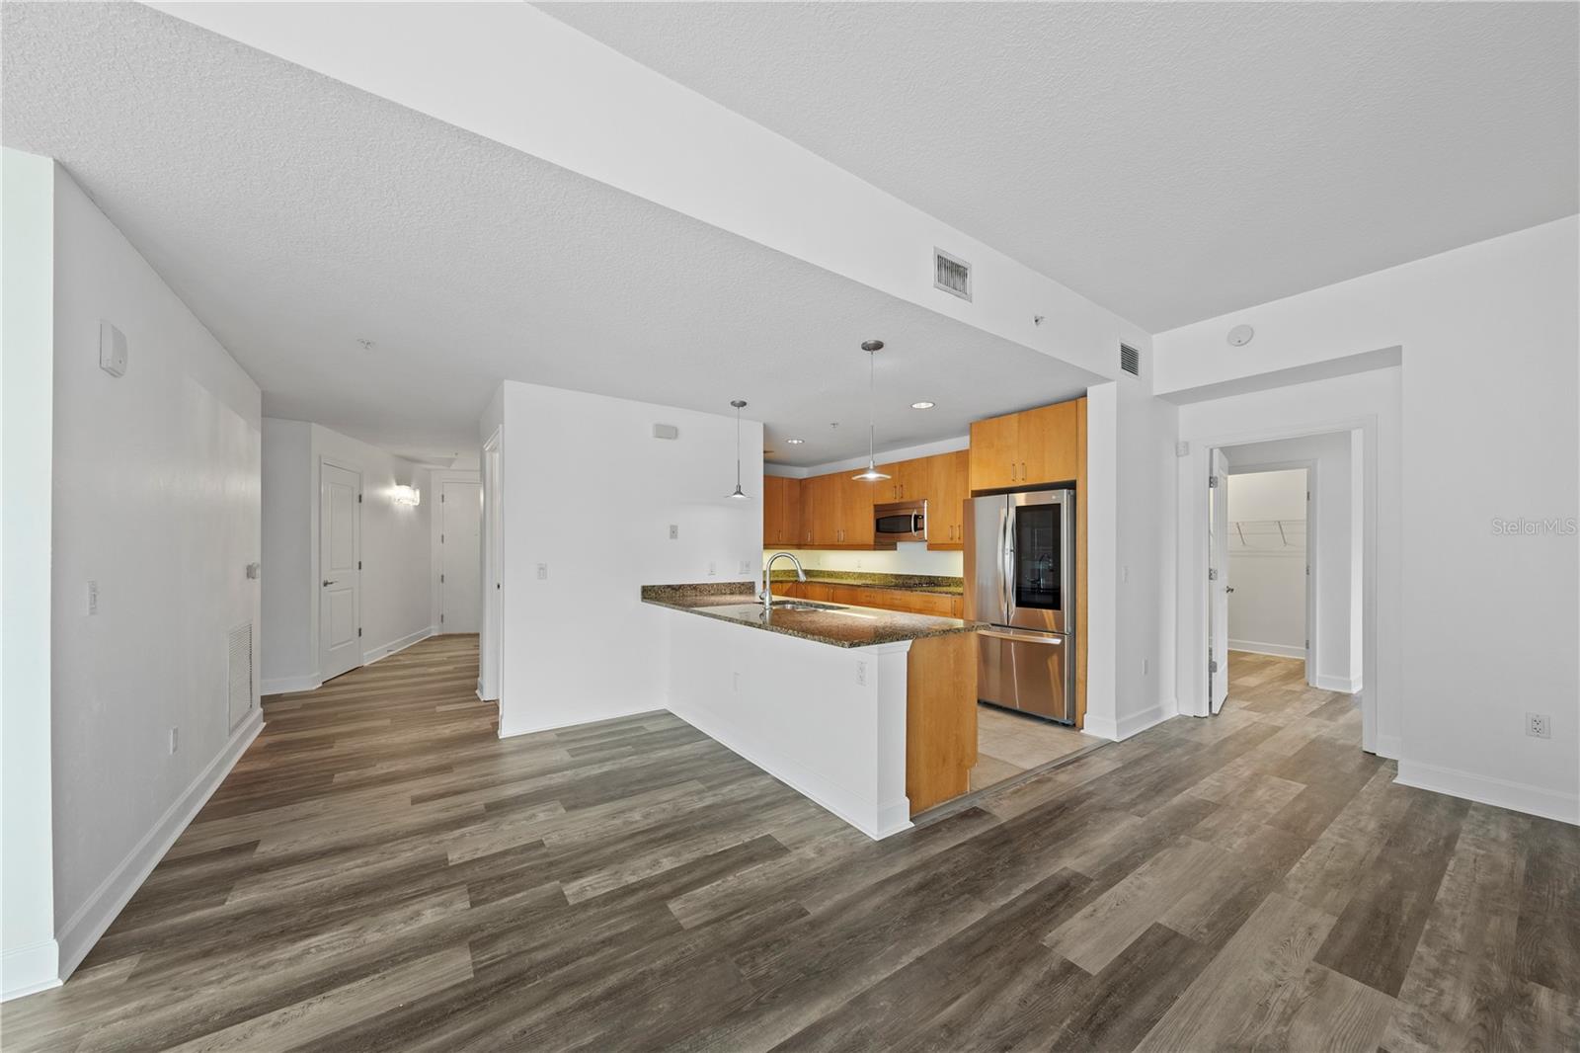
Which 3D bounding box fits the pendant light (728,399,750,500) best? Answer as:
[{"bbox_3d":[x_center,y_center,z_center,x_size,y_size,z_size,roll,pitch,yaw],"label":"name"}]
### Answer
[{"bbox_3d":[-0.405,-0.609,4.192,0.210,0.790,0.210,0,-1,0],"label":"pendant light"}]

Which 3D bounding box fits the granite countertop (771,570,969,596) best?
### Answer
[{"bbox_3d":[0.705,0.601,5.932,1.088,0.141,3.114,1,-1,-36],"label":"granite countertop"}]

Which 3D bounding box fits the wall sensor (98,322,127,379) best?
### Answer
[{"bbox_3d":[-2.451,-0.637,1.915,0.040,0.171,0.121,1,-1,-36],"label":"wall sensor"}]

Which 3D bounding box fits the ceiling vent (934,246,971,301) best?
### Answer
[{"bbox_3d":[0.787,-1.212,2.561,0.287,0.196,0.030,1,-1,-36],"label":"ceiling vent"}]

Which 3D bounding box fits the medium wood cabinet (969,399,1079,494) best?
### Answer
[{"bbox_3d":[2.087,-0.628,4.412,0.605,0.630,0.927,1,-1,-36],"label":"medium wood cabinet"}]

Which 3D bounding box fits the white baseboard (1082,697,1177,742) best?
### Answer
[{"bbox_3d":[2.569,1.409,3.945,1.008,0.136,0.232,1,-1,-36],"label":"white baseboard"}]

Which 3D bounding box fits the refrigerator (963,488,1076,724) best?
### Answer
[{"bbox_3d":[2.030,0.614,4.414,0.736,1.763,0.897,1,-1,-36],"label":"refrigerator"}]

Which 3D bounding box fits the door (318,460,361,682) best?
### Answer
[{"bbox_3d":[-4.687,0.457,5.484,0.060,2.150,0.760,0,-1,-15],"label":"door"}]

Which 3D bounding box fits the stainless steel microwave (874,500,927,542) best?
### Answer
[{"bbox_3d":[1.323,-0.041,5.656,0.403,0.422,0.756,1,-1,-36],"label":"stainless steel microwave"}]

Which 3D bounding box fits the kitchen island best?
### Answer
[{"bbox_3d":[-0.043,0.973,3.516,1.043,0.972,2.428,1,-1,-36],"label":"kitchen island"}]

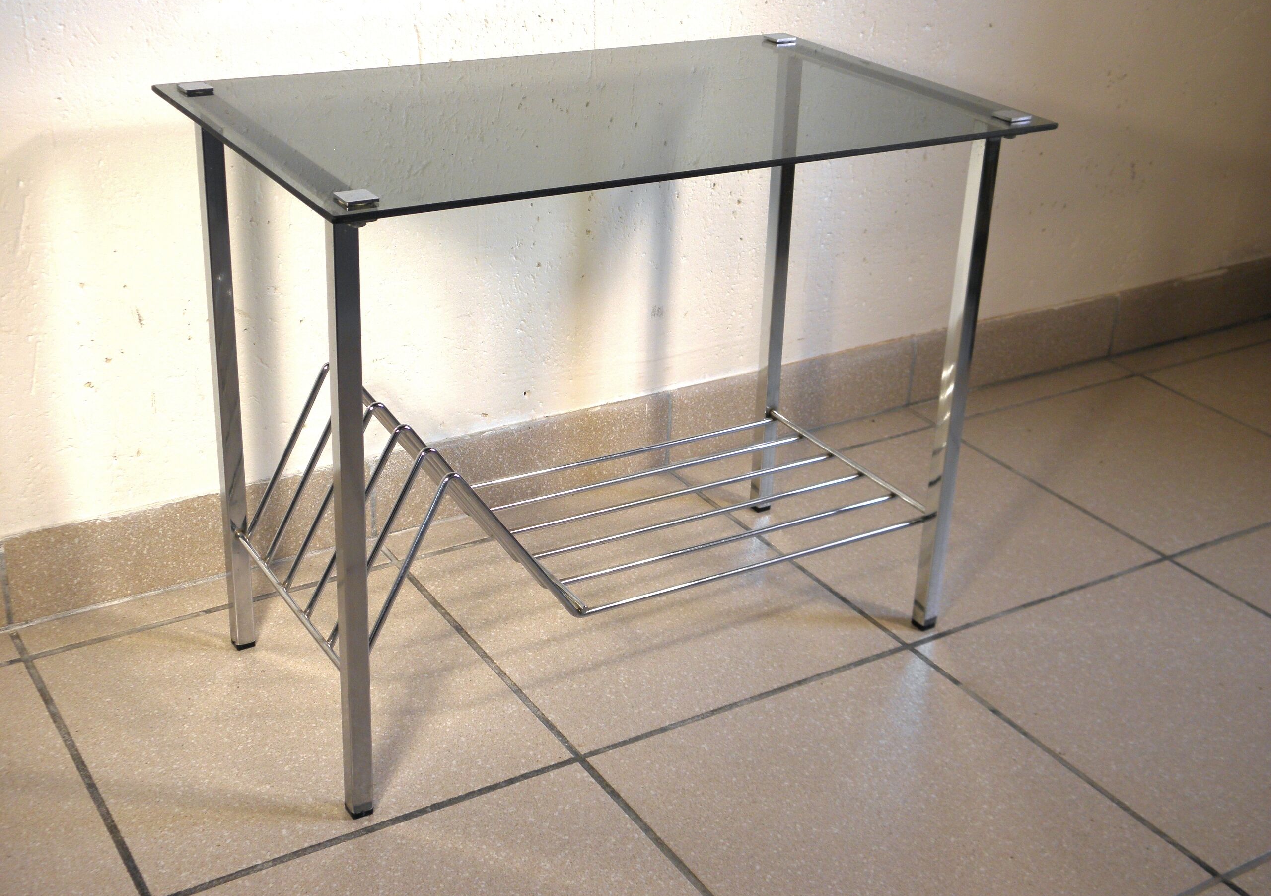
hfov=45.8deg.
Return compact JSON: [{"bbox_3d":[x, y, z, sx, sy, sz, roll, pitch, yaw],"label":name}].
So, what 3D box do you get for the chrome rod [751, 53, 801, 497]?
[{"bbox_3d":[0.123,-0.135,1.338,0.015,0.425,0.015,-14,30,-29],"label":"chrome rod"}]

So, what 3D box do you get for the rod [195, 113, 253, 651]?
[{"bbox_3d":[-0.297,-0.038,1.096,0.015,0.425,0.015,-12,29,-30],"label":"rod"}]

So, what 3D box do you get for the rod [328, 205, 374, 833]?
[{"bbox_3d":[-0.174,0.051,0.919,0.015,0.425,0.015,-12,29,-30],"label":"rod"}]

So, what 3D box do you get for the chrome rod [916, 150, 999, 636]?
[{"bbox_3d":[0.246,-0.045,1.161,0.015,0.425,0.015,-14,30,-29],"label":"chrome rod"}]

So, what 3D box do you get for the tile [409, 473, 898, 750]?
[{"bbox_3d":[0.008,0.134,1.268,0.303,0.009,0.303,-13,29,-29],"label":"tile"}]

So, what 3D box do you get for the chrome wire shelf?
[{"bbox_3d":[-0.026,0.004,1.151,0.496,0.139,0.221,-13,29,-29],"label":"chrome wire shelf"}]

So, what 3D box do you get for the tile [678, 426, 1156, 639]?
[{"bbox_3d":[0.272,0.073,1.420,0.303,0.009,0.303,-13,29,-29],"label":"tile"}]

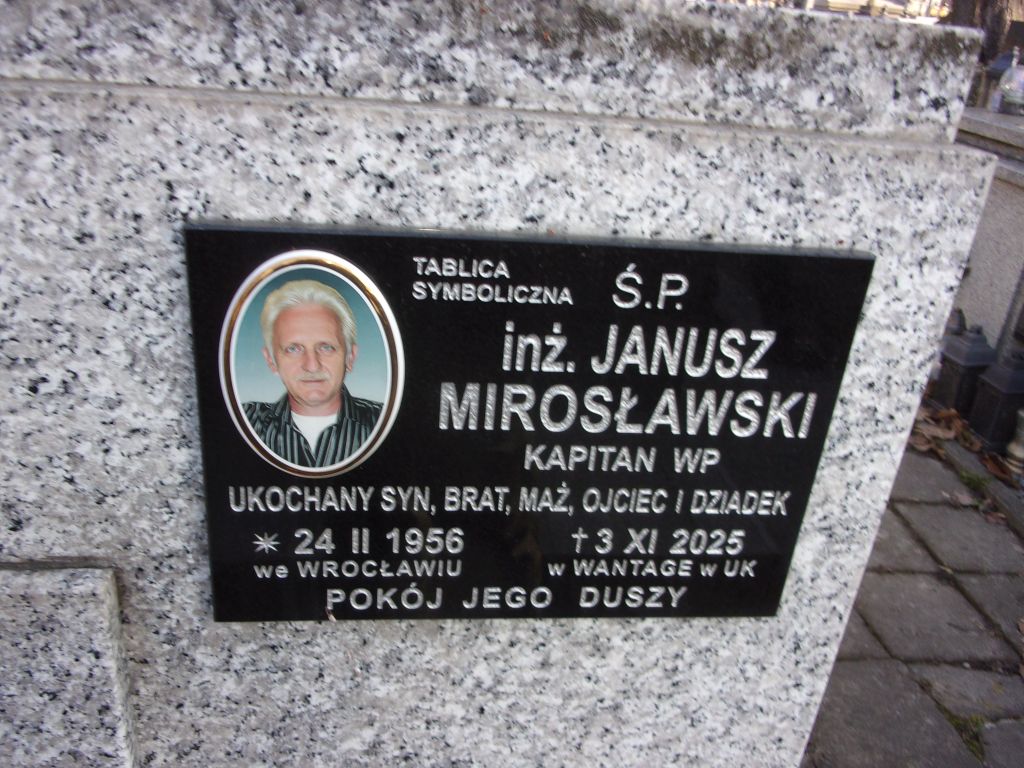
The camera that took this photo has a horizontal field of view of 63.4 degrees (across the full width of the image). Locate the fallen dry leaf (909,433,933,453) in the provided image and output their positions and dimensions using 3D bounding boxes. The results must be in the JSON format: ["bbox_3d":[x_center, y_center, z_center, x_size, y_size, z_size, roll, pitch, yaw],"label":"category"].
[{"bbox_3d":[1.450,0.209,2.941,0.080,0.035,0.085,2,25,-8],"label":"fallen dry leaf"}]

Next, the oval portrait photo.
[{"bbox_3d":[-0.118,-0.007,0.491,0.109,0.149,0.010,1,25,-8],"label":"oval portrait photo"}]

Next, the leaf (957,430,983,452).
[{"bbox_3d":[1.651,0.209,2.990,0.060,0.035,0.100,2,25,-8],"label":"leaf"}]

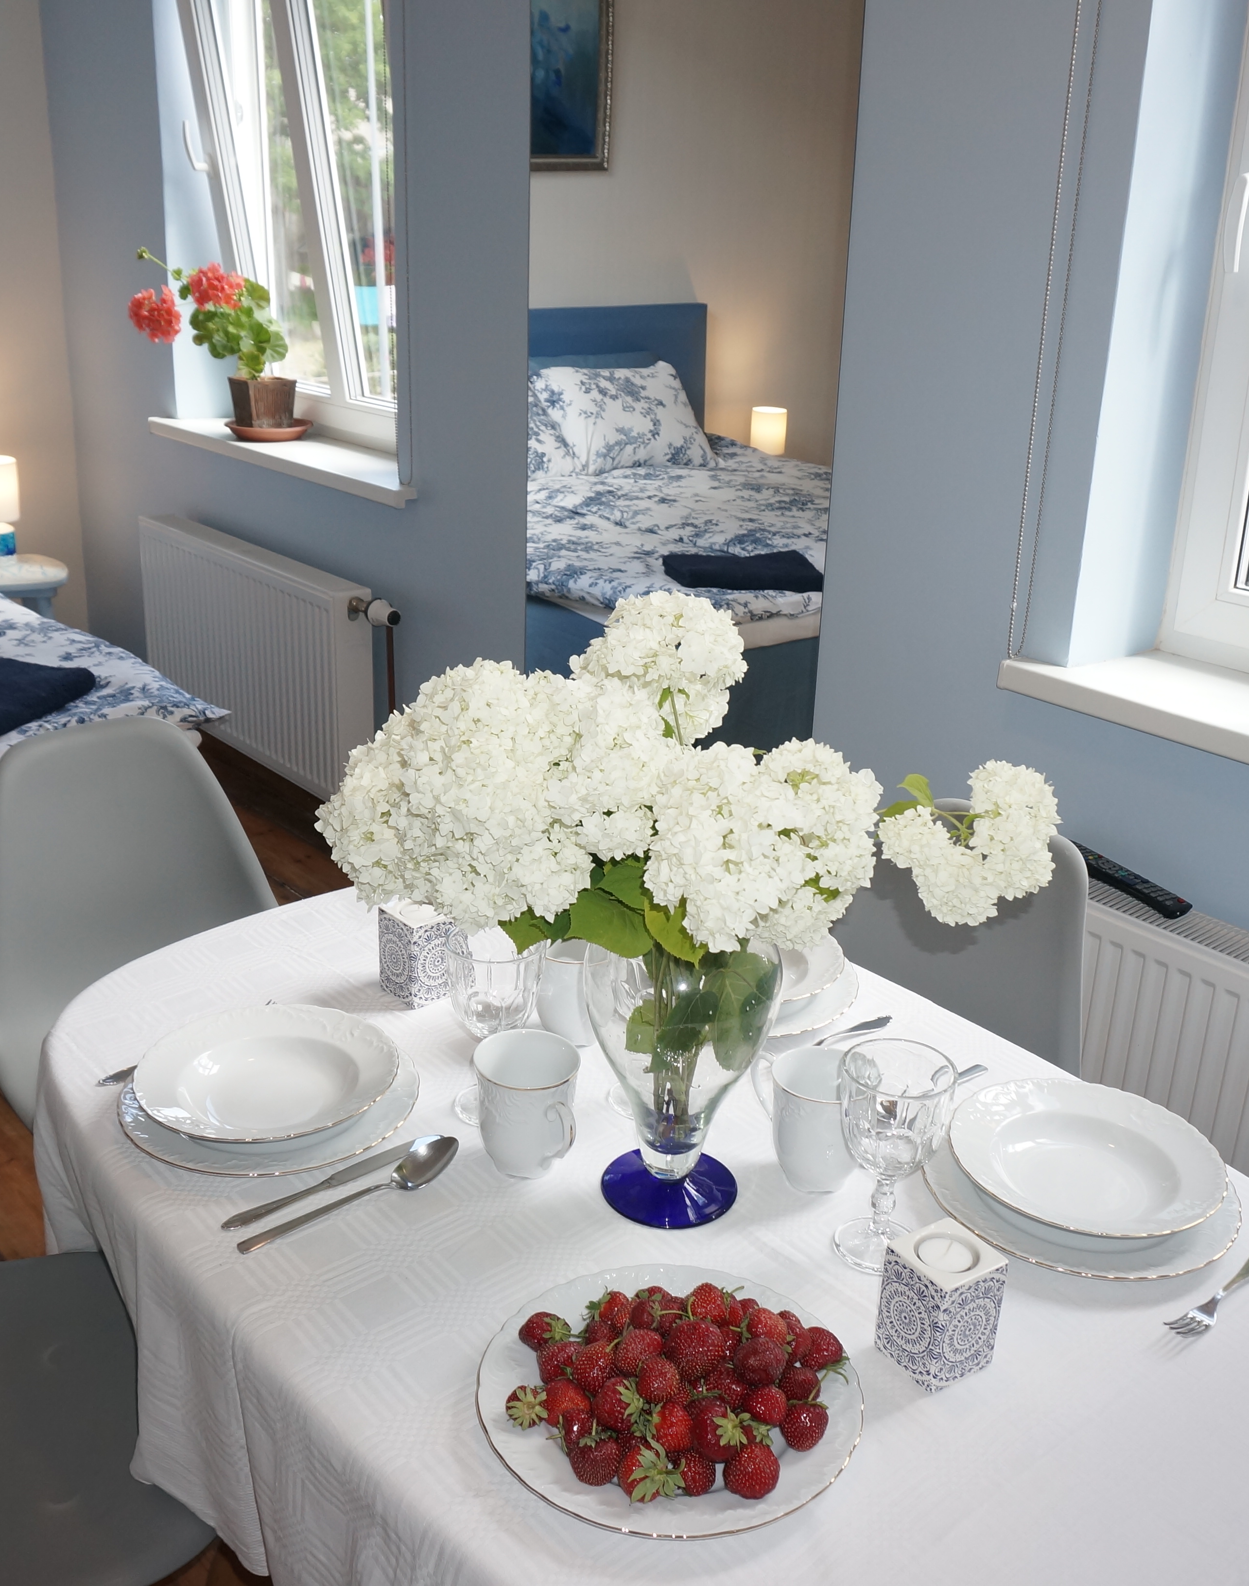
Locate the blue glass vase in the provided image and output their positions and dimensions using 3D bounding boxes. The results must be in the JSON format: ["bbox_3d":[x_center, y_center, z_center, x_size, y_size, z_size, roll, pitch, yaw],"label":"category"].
[{"bbox_3d":[0.040,0.204,1.248,0.155,0.255,0.155,1,21,0],"label":"blue glass vase"}]

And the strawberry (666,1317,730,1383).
[{"bbox_3d":[0.046,0.355,1.015,0.040,0.040,0.040,2,21,0],"label":"strawberry"}]

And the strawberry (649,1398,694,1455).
[{"bbox_3d":[0.030,0.397,0.996,0.032,0.032,0.032,16,51,-19],"label":"strawberry"}]

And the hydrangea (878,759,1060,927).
[{"bbox_3d":[0.274,0.038,1.260,0.140,0.122,0.125,7,21,12],"label":"hydrangea"}]

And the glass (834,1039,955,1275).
[{"bbox_3d":[0.201,0.278,1.202,0.086,0.158,0.086,1,21,0],"label":"glass"}]

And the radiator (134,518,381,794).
[{"bbox_3d":[-0.948,-0.368,4.040,0.104,0.503,1.015,-15,27,-37],"label":"radiator"}]

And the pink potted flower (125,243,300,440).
[{"bbox_3d":[-0.986,-1.101,3.907,0.420,0.436,0.320,-15,27,-38],"label":"pink potted flower"}]

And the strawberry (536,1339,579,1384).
[{"bbox_3d":[-0.042,0.368,1.029,0.031,0.030,0.031,2,21,0],"label":"strawberry"}]

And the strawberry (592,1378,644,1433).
[{"bbox_3d":[-0.004,0.390,1.011,0.033,0.034,0.034,-10,4,22],"label":"strawberry"}]

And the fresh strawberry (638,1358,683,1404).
[{"bbox_3d":[0.023,0.374,1.013,0.029,0.029,0.033,-5,33,-25],"label":"fresh strawberry"}]

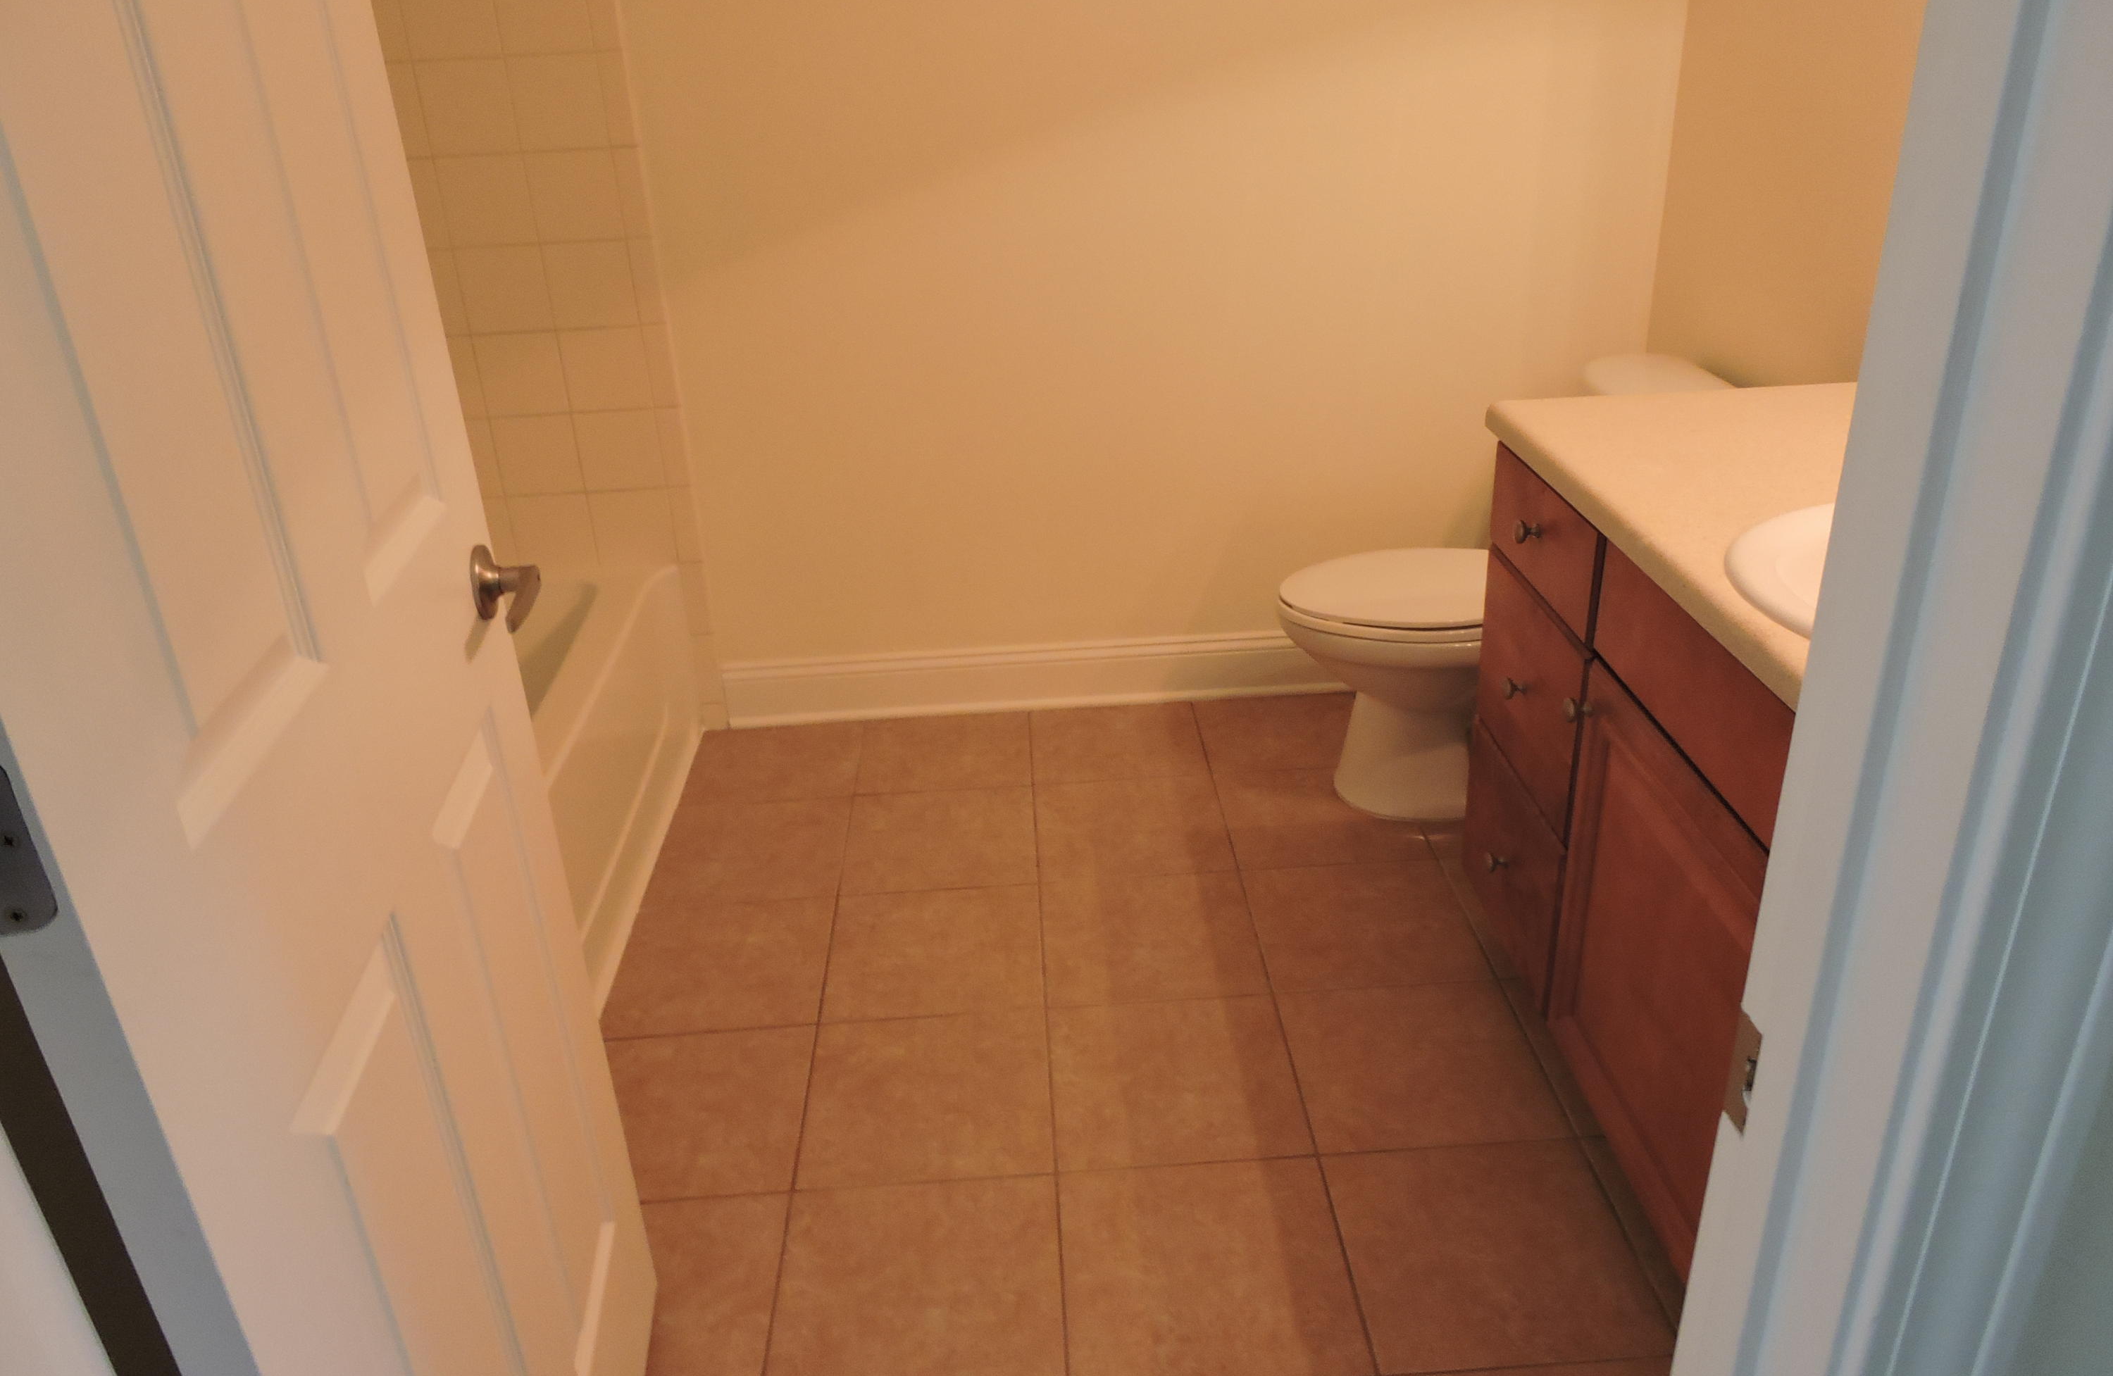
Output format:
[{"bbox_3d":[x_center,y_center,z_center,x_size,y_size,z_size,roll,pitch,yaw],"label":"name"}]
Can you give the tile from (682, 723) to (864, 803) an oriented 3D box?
[{"bbox_3d":[-0.550,0.153,2.887,0.330,0.010,0.309,-3,26,-1],"label":"tile"}]

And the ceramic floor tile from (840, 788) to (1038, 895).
[{"bbox_3d":[-0.201,0.271,2.617,0.327,0.010,0.327,-3,25,-1],"label":"ceramic floor tile"}]

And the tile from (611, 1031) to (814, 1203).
[{"bbox_3d":[-0.506,0.578,1.999,0.330,0.010,0.330,-3,26,-1],"label":"tile"}]

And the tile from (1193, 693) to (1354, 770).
[{"bbox_3d":[0.454,0.091,2.930,0.327,0.010,0.321,-3,25,-1],"label":"tile"}]

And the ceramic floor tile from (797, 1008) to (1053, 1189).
[{"bbox_3d":[-0.173,0.558,2.006,0.330,0.010,0.330,-3,26,-1],"label":"ceramic floor tile"}]

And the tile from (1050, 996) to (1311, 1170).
[{"bbox_3d":[0.162,0.537,2.018,0.327,0.010,0.327,-3,25,-1],"label":"tile"}]

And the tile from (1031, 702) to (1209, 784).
[{"bbox_3d":[0.119,0.110,2.924,0.327,0.010,0.321,-3,25,-1],"label":"tile"}]

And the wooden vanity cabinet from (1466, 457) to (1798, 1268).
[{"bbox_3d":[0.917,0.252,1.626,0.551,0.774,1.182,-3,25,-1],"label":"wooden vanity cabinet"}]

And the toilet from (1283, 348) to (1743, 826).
[{"bbox_3d":[0.750,-0.155,2.542,0.732,0.725,0.450,-3,26,-1],"label":"toilet"}]

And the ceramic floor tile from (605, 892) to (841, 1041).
[{"bbox_3d":[-0.521,0.433,2.308,0.327,0.010,0.327,-3,25,-1],"label":"ceramic floor tile"}]

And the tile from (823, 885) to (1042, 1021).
[{"bbox_3d":[-0.187,0.414,2.314,0.327,0.010,0.327,-3,25,-1],"label":"tile"}]

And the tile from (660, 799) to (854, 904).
[{"bbox_3d":[-0.536,0.292,2.596,0.330,0.010,0.330,-3,26,-1],"label":"tile"}]

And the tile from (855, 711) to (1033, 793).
[{"bbox_3d":[-0.217,0.133,2.893,0.330,0.010,0.309,-3,26,-1],"label":"tile"}]

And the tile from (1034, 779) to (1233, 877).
[{"bbox_3d":[0.133,0.252,2.624,0.327,0.010,0.327,-3,25,-1],"label":"tile"}]

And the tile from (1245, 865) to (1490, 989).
[{"bbox_3d":[0.479,0.375,2.318,0.330,0.010,0.330,-3,26,-1],"label":"tile"}]

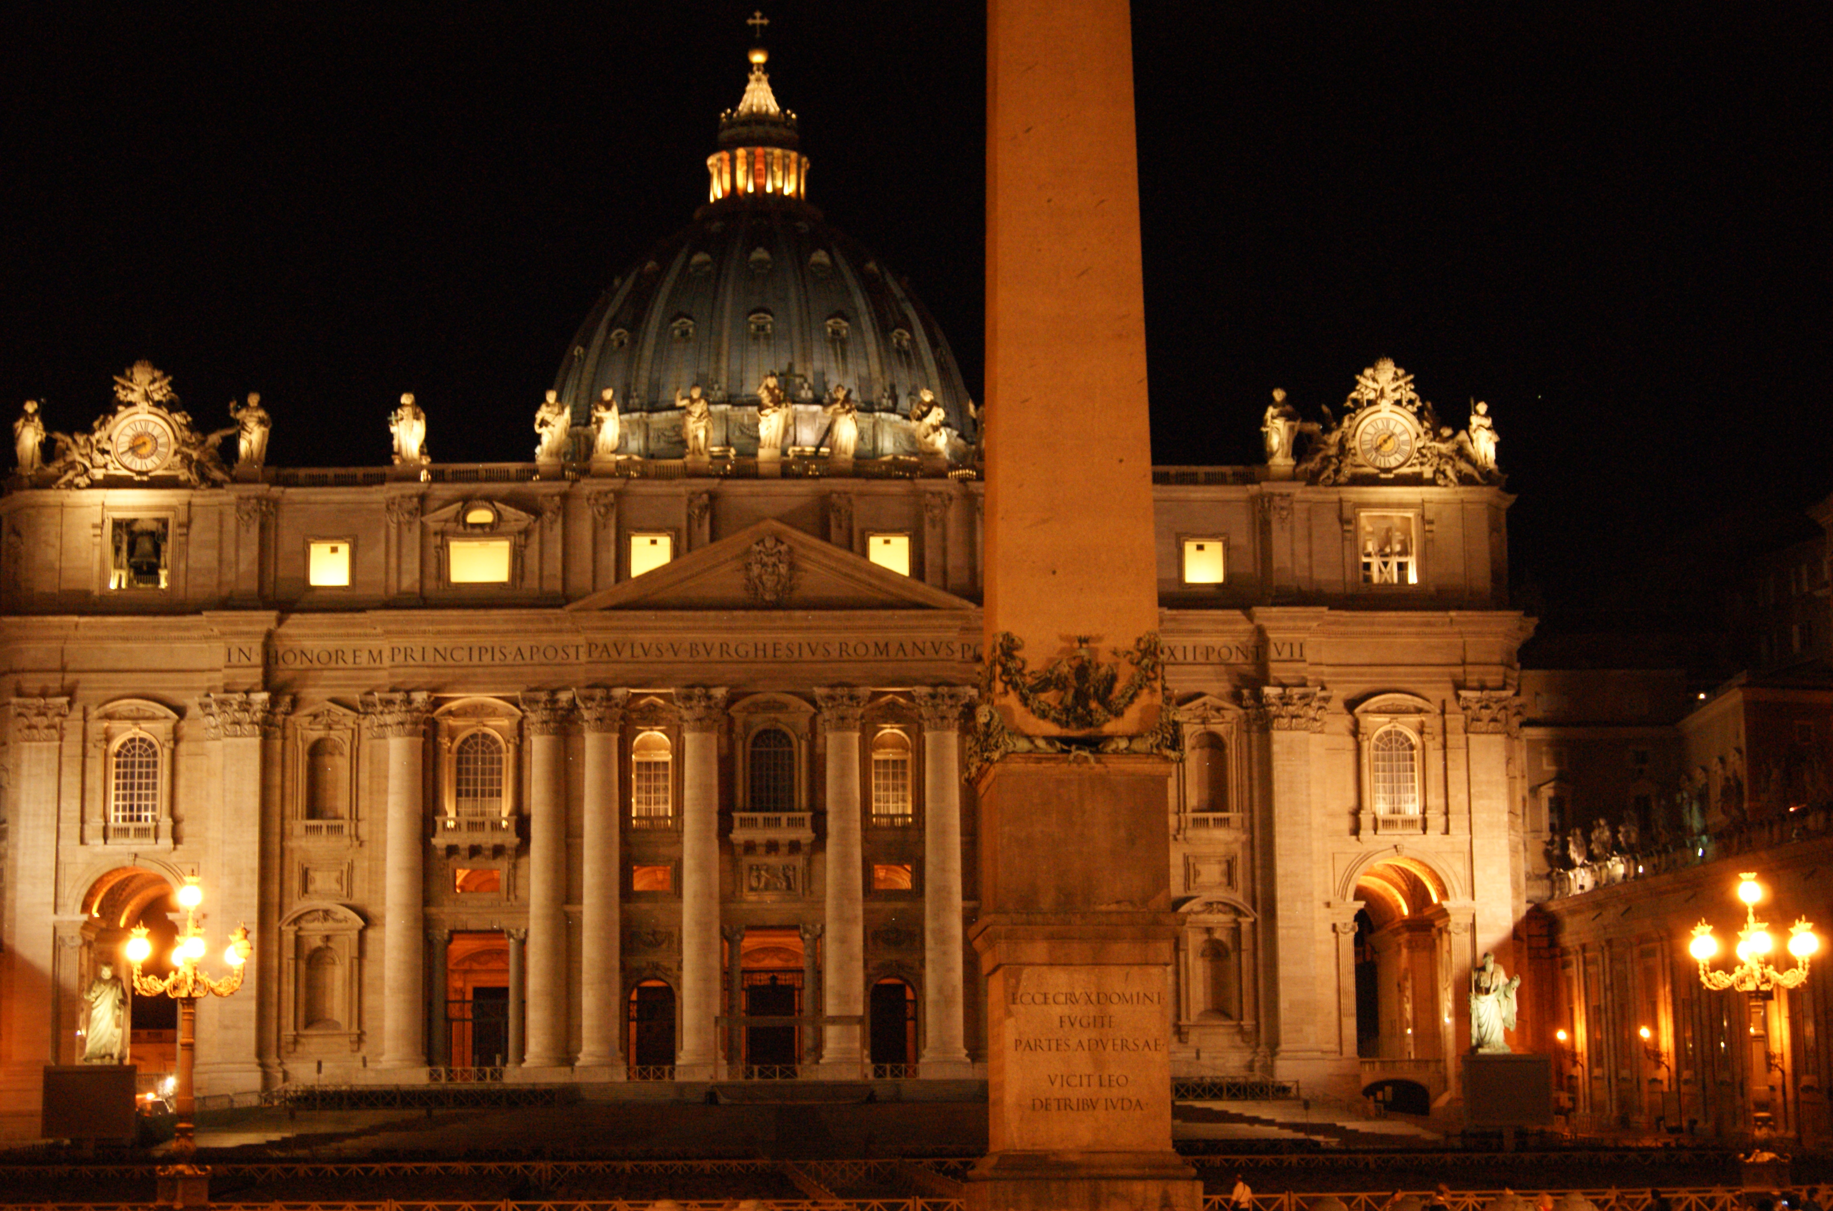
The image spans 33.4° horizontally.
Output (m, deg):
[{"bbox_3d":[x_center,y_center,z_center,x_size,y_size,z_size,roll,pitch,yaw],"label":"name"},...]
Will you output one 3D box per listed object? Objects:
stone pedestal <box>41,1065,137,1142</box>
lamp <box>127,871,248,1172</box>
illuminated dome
[{"bbox_3d":[-44.424,26.861,163.985,4.400,4.221,4.200,0,-10,-3],"label":"stone pedestal"},{"bbox_3d":[-17.411,10.116,73.006,2.920,7.468,2.920,2,-10,-13],"label":"lamp"},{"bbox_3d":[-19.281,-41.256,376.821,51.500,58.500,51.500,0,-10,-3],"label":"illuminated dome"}]

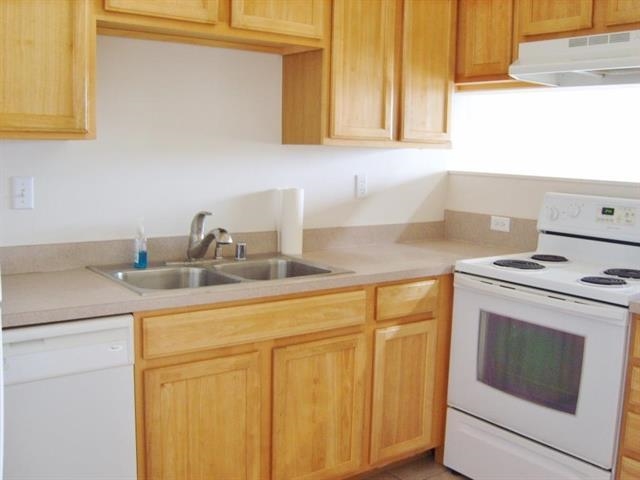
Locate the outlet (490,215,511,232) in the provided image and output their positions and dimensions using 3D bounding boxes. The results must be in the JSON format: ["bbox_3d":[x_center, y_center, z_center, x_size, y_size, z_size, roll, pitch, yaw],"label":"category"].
[{"bbox_3d":[0.897,-0.079,3.212,0.010,0.070,0.115,-5,10,-37],"label":"outlet"}]

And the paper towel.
[{"bbox_3d":[-0.121,-0.081,2.880,0.102,0.291,0.102,1,8,0],"label":"paper towel"}]

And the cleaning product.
[{"bbox_3d":[-0.677,0.017,2.457,0.056,0.183,0.052,4,8,21],"label":"cleaning product"}]

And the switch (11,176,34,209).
[{"bbox_3d":[-1.056,-0.167,2.301,0.071,0.115,0.012,-4,10,-35],"label":"switch"}]

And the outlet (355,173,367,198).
[{"bbox_3d":[0.204,-0.264,3.181,0.070,0.114,0.010,-4,10,-35],"label":"outlet"}]

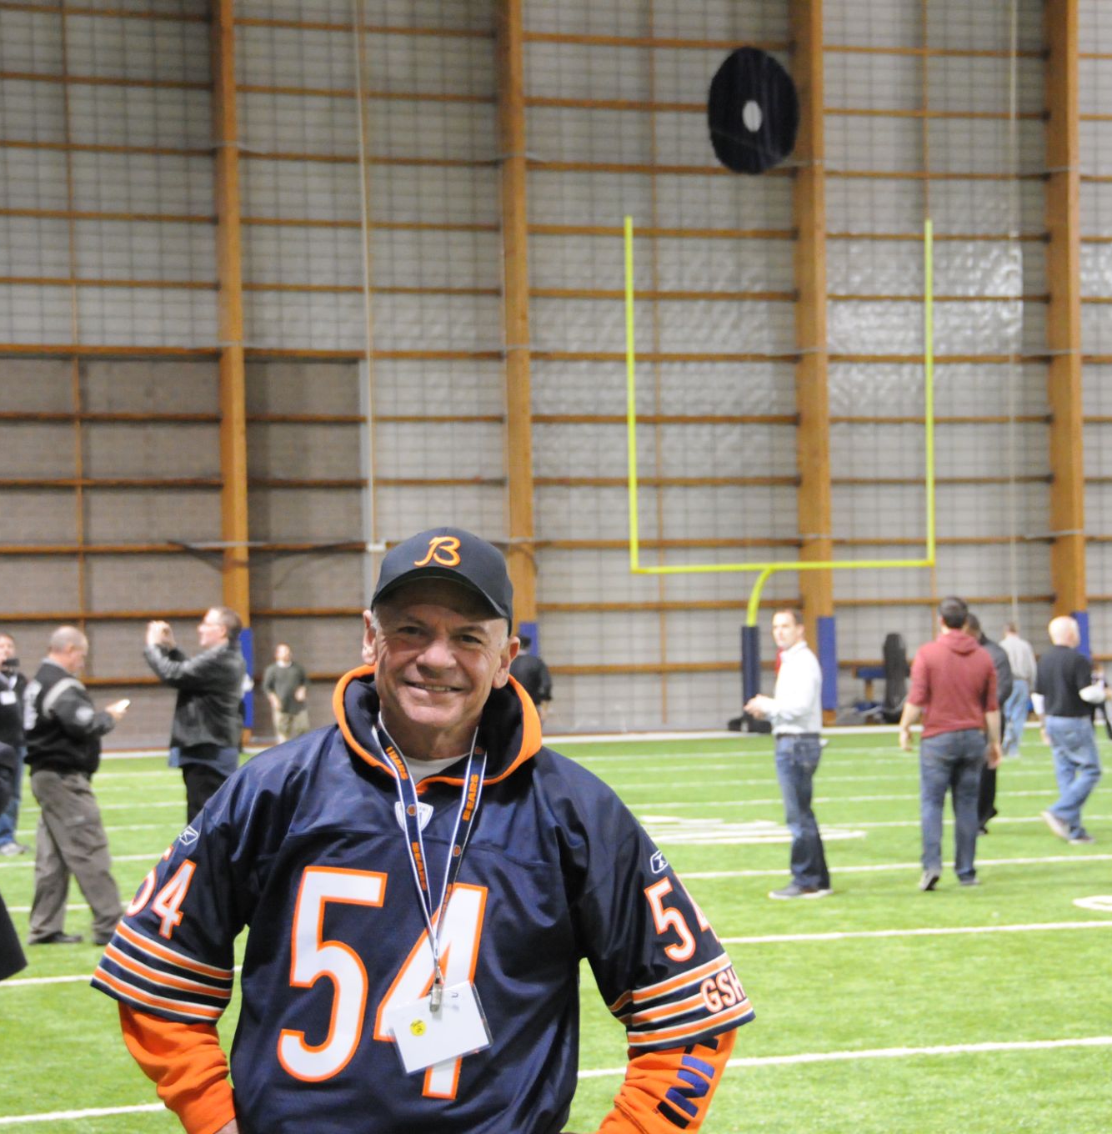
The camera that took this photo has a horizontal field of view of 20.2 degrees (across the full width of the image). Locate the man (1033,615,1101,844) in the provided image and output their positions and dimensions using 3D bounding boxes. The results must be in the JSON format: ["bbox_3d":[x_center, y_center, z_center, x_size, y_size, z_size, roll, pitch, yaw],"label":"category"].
[{"bbox_3d":[4.007,1.262,24.526,0.560,1.750,0.580,-3,-2,41],"label":"man"}]

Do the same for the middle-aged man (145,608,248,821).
[{"bbox_3d":[-2.100,1.168,18.375,0.660,1.850,0.540,-1,-2,5],"label":"middle-aged man"}]

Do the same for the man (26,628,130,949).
[{"bbox_3d":[-2.684,1.212,17.426,0.660,1.770,0.540,0,-2,-30],"label":"man"}]

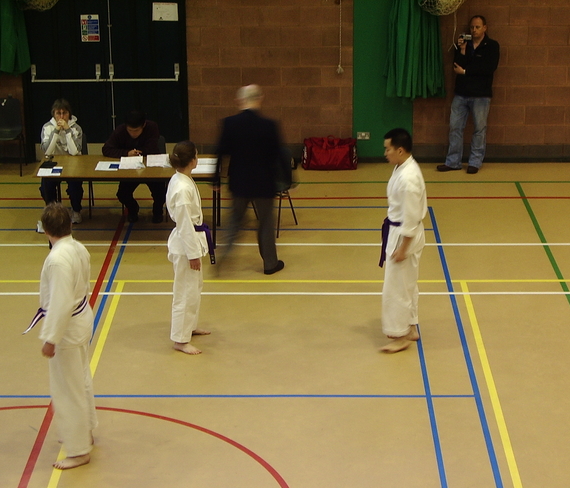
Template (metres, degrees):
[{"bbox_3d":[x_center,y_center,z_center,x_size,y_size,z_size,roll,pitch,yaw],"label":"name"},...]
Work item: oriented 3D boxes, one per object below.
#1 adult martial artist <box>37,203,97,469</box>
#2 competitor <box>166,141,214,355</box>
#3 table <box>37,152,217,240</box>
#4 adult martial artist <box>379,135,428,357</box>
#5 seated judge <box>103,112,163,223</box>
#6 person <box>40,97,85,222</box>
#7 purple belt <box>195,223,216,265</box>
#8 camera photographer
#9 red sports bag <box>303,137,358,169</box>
[{"bbox_3d":[-1.490,0.604,10.160,0.370,1.810,0.470,11,22,30],"label":"adult martial artist"},{"bbox_3d":[-0.764,0.005,12.046,0.370,1.710,0.470,0,19,1],"label":"competitor"},{"bbox_3d":[-1.524,-0.408,14.773,1.820,0.720,0.770,0,19,1],"label":"table"},{"bbox_3d":[0.946,-0.035,11.994,0.400,1.800,0.500,-3,19,-9],"label":"adult martial artist"},{"bbox_3d":[-1.506,-0.804,15.260,0.620,1.160,0.780,-1,19,-1],"label":"seated judge"},{"bbox_3d":[-2.236,-0.846,15.258,0.500,1.240,0.800,-1,19,-1],"label":"person"},{"bbox_3d":[-0.689,-0.006,12.031,0.300,0.340,0.320,0,19,1],"label":"purple belt"},{"bbox_3d":[2.049,-1.675,16.763,0.600,1.770,0.450,9,21,24],"label":"camera photographer"},{"bbox_3d":[0.509,-1.052,17.194,0.610,0.330,0.290,0,19,1],"label":"red sports bag"}]

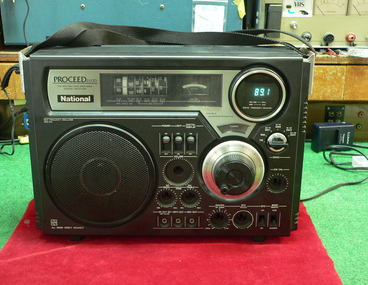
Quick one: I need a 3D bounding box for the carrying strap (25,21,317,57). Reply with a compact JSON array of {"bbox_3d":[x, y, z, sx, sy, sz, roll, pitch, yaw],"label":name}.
[{"bbox_3d":[-0.020,-0.138,0.668,0.370,0.042,0.065,0,17,0],"label":"carrying strap"}]

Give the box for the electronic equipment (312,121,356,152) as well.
[{"bbox_3d":[0.315,-0.010,1.063,0.080,0.055,0.029,-3,18,-11],"label":"electronic equipment"}]

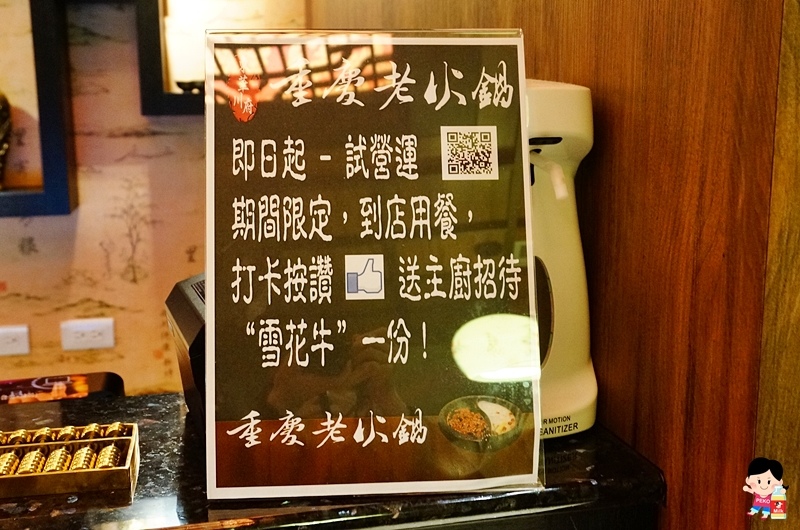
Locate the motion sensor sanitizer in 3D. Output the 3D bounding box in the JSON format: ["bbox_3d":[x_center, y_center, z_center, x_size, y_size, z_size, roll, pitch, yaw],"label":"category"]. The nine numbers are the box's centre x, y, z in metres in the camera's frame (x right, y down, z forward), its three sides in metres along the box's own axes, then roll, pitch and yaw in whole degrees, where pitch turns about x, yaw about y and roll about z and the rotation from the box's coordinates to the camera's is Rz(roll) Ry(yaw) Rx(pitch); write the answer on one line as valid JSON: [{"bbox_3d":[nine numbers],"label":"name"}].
[{"bbox_3d":[0.091,-0.014,0.643,0.112,0.266,0.125,-2,9,-13],"label":"motion sensor sanitizer"}]

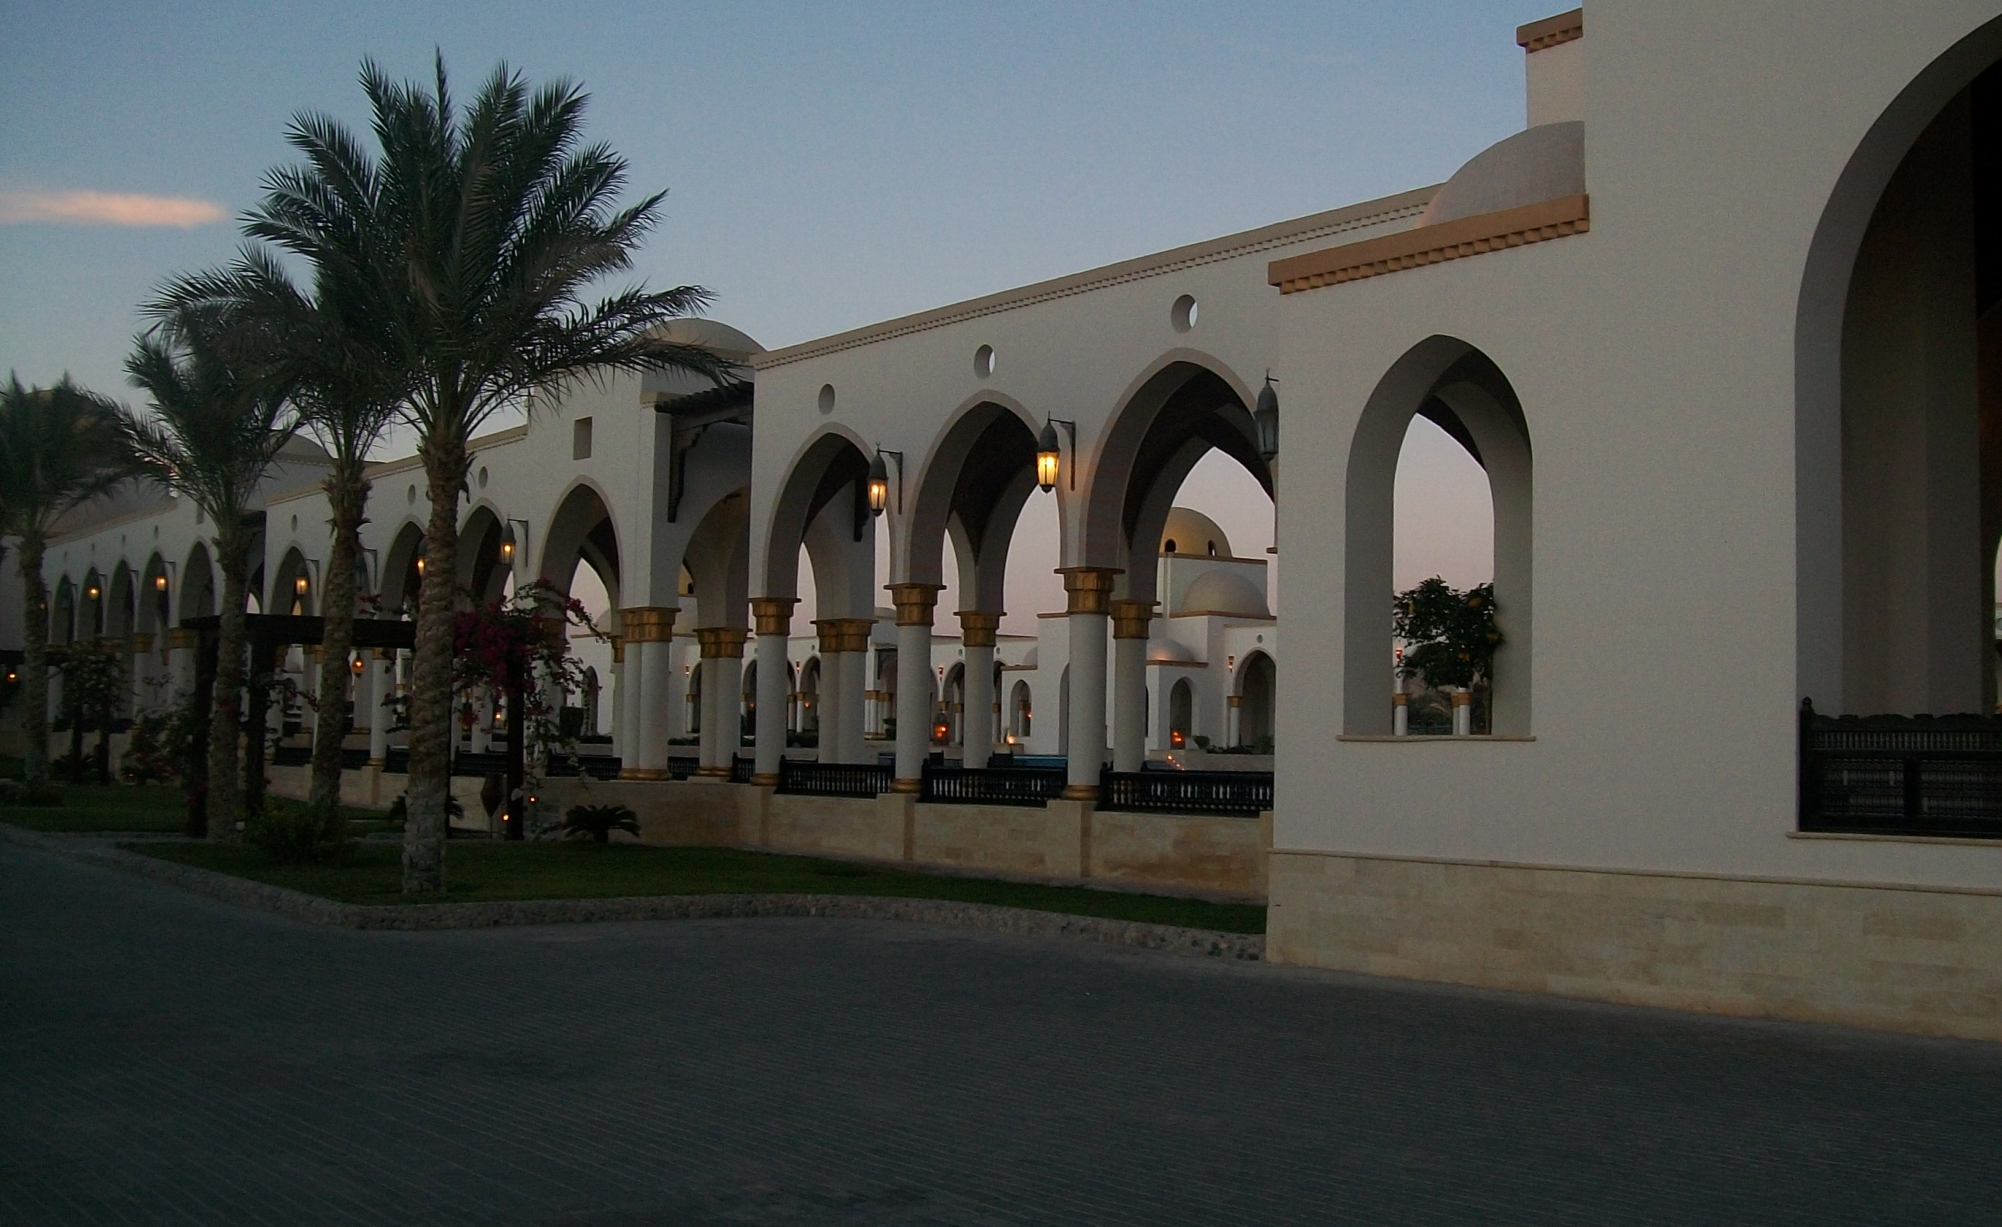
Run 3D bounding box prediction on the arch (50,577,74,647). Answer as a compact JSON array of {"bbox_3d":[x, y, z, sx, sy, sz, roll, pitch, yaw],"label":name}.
[{"bbox_3d":[-30.533,-0.159,68.529,0.572,2.258,3.350,4,-5,-36],"label":"arch"}]

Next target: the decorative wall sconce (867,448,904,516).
[{"bbox_3d":[-1.474,-1.669,26.526,0.530,0.880,0.280,4,-5,-38],"label":"decorative wall sconce"}]

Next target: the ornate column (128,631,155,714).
[{"bbox_3d":[-25.269,1.969,61.260,0.645,2.861,0.645,4,-5,-36],"label":"ornate column"}]

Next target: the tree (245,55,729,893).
[{"bbox_3d":[-5.060,-1.410,19.959,4.500,8.040,4.500,1,-4,0],"label":"tree"}]

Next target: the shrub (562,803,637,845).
[{"bbox_3d":[-6.464,3.391,33.686,1.215,0.694,1.215,4,-5,-36],"label":"shrub"}]

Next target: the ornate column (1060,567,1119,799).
[{"bbox_3d":[0.996,0.810,24.014,0.580,2.680,0.580,1,-4,0],"label":"ornate column"}]

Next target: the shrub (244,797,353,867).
[{"bbox_3d":[-8.533,2.658,25.270,1.262,0.873,1.329,4,-5,-36],"label":"shrub"}]

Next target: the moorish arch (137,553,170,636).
[{"bbox_3d":[-23.970,-0.661,59.729,0.572,2.258,3.485,4,-5,-36],"label":"moorish arch"}]

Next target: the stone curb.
[{"bbox_3d":[-7.725,3.072,24.069,23.355,0.286,5.187,-3,-6,43],"label":"stone curb"}]

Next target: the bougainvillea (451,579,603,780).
[{"bbox_3d":[-7.557,1.057,33.093,2.050,3.182,2.170,4,-5,-36],"label":"bougainvillea"}]

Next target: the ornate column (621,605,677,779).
[{"bbox_3d":[-5.883,1.345,34.645,0.612,2.856,1.102,4,-5,-36],"label":"ornate column"}]

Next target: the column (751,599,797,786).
[{"bbox_3d":[-3.240,1.085,29.320,0.580,2.640,0.580,1,-4,0],"label":"column"}]

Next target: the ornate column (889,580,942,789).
[{"bbox_3d":[-1.120,0.947,26.665,0.580,2.670,0.580,1,-4,0],"label":"ornate column"}]

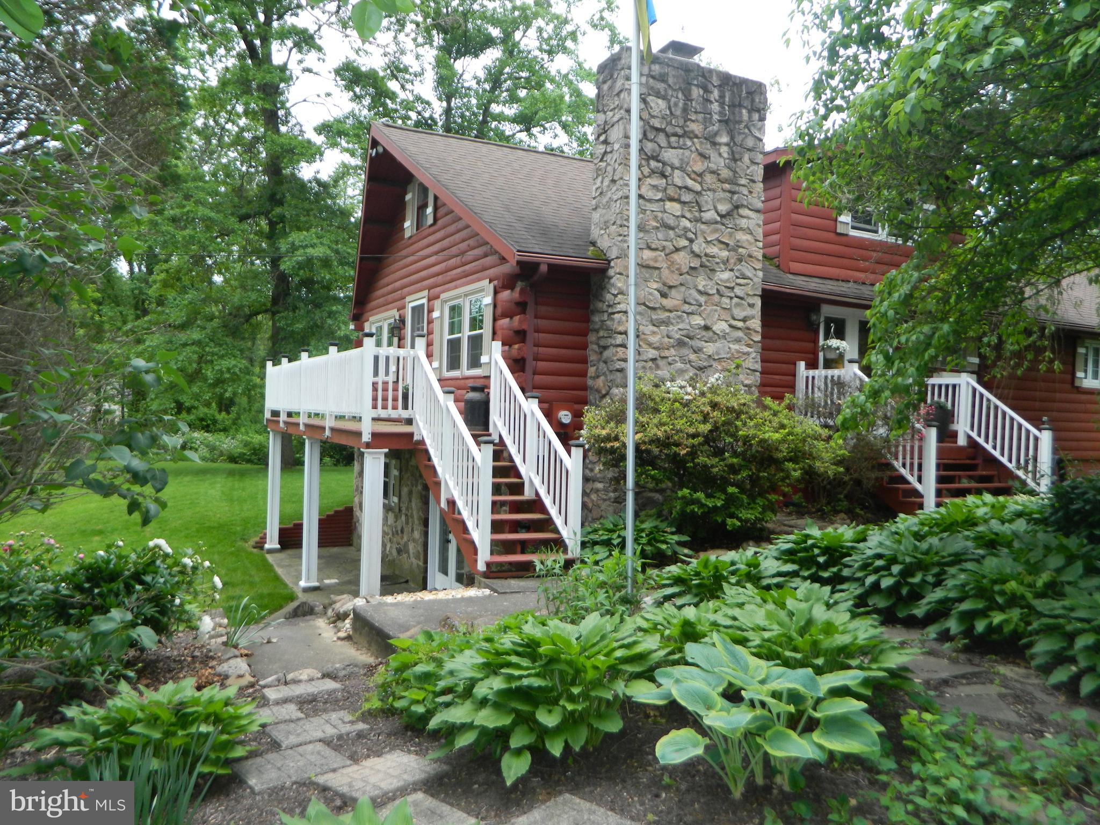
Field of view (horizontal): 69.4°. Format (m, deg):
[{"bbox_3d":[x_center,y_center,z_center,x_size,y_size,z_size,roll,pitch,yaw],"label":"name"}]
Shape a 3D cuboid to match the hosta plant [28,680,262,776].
[{"bbox_3d":[-1.860,1.450,3.740,0.990,0.360,0.860,1,1,-26],"label":"hosta plant"}]

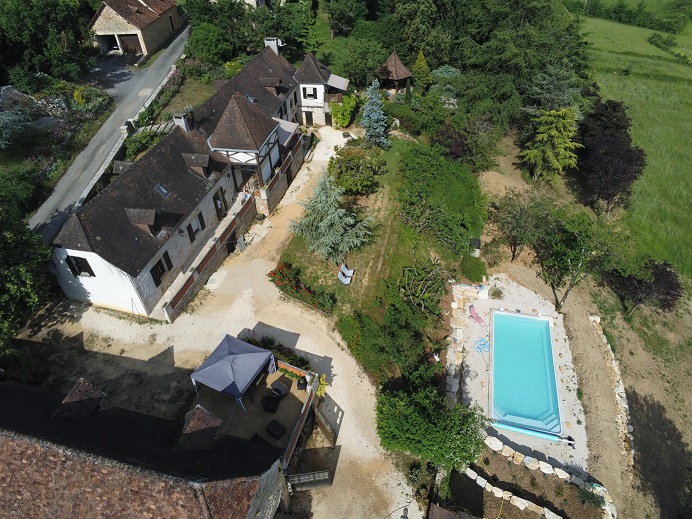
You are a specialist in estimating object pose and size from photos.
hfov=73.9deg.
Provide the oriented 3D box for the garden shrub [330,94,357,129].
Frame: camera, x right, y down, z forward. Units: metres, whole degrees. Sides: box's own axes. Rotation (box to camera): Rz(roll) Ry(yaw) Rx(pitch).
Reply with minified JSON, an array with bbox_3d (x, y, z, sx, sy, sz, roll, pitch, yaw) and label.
[{"bbox_3d":[-0.298,-18.156,56.686,3.100,3.800,2.900,-2,39,2],"label":"garden shrub"}]

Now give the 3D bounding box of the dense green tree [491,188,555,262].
[{"bbox_3d":[12.881,-2.099,34.242,4.200,5.800,4.200,-2,39,2],"label":"dense green tree"}]

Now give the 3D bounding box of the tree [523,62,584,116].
[{"bbox_3d":[22.469,-17.117,50.530,5.700,7.900,5.700,-2,39,2],"label":"tree"}]

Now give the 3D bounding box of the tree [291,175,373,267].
[{"bbox_3d":[-1.185,-3.656,34.728,6.499,6.464,6.499,-1,44,0],"label":"tree"}]

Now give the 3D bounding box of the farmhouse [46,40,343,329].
[{"bbox_3d":[-10.509,-9.617,39.486,10.700,9.000,32.000,11,46,12],"label":"farmhouse"}]

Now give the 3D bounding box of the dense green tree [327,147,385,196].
[{"bbox_3d":[0.911,-8.552,44.316,5.560,3.660,5.560,-2,39,2],"label":"dense green tree"}]

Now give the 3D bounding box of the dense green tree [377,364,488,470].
[{"bbox_3d":[4.435,8.065,24.057,5.650,3.100,5.300,-2,39,2],"label":"dense green tree"}]

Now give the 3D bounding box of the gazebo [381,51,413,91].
[{"bbox_3d":[5.972,-23.219,56.839,4.265,5.055,4.265,-1,44,0],"label":"gazebo"}]

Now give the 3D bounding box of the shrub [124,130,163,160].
[{"bbox_3d":[-20.850,-11.733,47.447,3.400,2.600,3.300,-2,39,2],"label":"shrub"}]

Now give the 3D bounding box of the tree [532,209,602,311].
[{"bbox_3d":[14.457,0.677,30.015,4.700,7.000,4.700,-1,44,0],"label":"tree"}]

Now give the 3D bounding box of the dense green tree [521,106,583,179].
[{"bbox_3d":[18.855,-10.241,42.282,5.700,6.900,5.700,-1,44,0],"label":"dense green tree"}]

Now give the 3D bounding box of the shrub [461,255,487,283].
[{"bbox_3d":[9.303,0.506,33.401,1.813,1.859,1.813,-1,44,0],"label":"shrub"}]

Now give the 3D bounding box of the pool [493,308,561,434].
[{"bbox_3d":[11.149,7.100,29.245,3.986,1.200,8.422,9,45,10],"label":"pool"}]

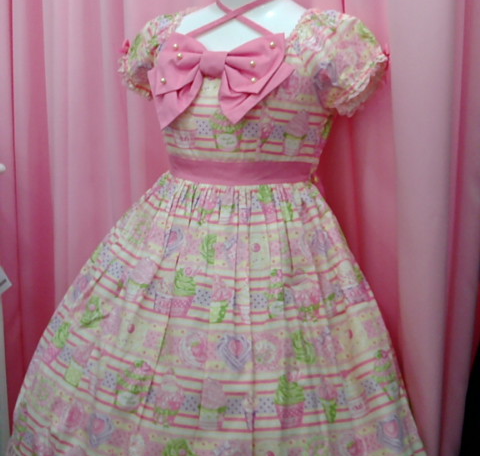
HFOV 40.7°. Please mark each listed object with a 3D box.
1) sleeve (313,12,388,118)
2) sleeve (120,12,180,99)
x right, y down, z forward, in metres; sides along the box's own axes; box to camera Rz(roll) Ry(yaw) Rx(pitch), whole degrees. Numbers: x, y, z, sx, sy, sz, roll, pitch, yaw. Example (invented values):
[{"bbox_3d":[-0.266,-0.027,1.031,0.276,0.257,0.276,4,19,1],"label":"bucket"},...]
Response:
[{"bbox_3d":[0.189,-0.283,1.115,0.130,0.168,0.145,7,10,27],"label":"sleeve"},{"bbox_3d":[-0.167,-0.341,1.295,0.130,0.168,0.145,7,10,27],"label":"sleeve"}]

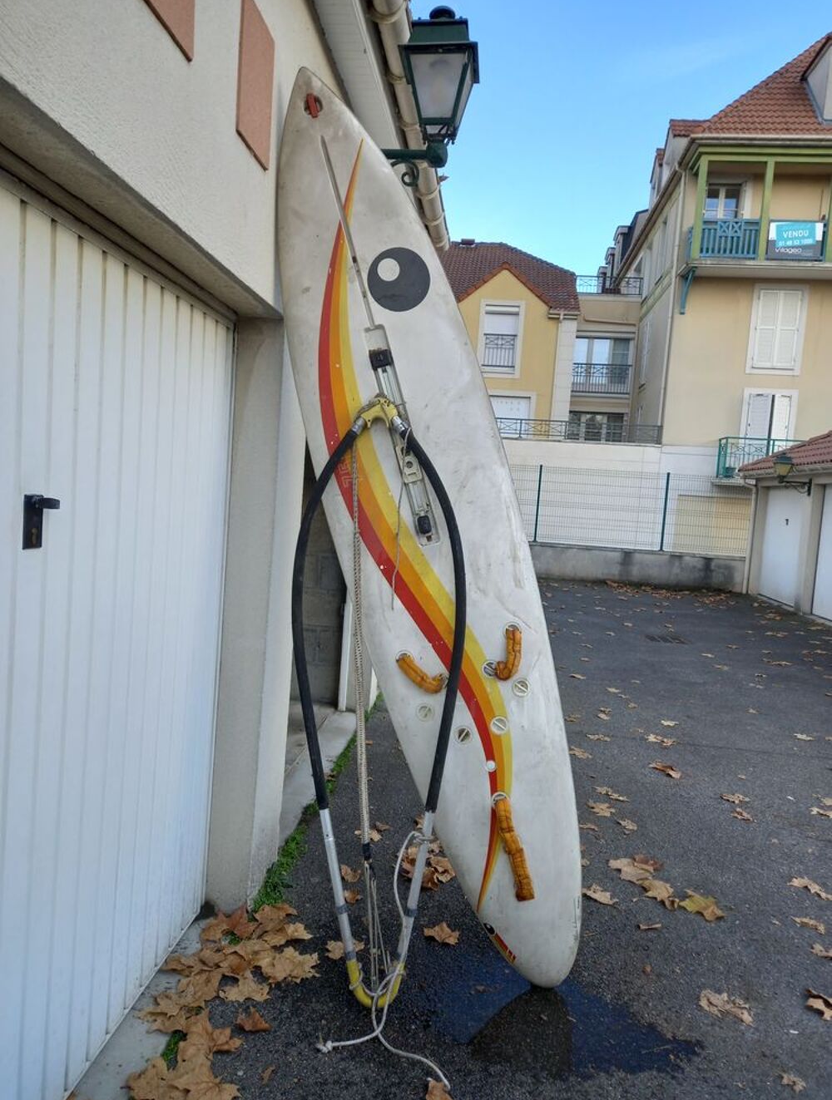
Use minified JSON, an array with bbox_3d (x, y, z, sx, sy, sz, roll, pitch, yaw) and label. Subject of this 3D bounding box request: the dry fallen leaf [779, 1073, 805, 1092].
[{"bbox_3d":[1.007,1.426,2.142,0.075,0.025,0.065,4,4,6],"label":"dry fallen leaf"}]

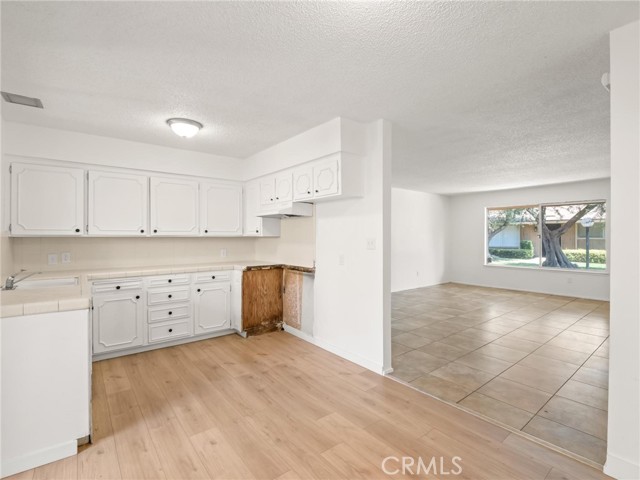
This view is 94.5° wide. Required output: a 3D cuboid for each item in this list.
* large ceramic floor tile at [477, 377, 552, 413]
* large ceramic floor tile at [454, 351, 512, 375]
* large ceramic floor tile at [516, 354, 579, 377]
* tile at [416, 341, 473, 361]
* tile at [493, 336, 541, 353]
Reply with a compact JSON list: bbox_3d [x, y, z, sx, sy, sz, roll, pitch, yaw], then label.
[{"bbox_3d":[1.675,1.313,2.533,0.444,0.010,0.444,0,1,-38],"label":"large ceramic floor tile"},{"bbox_3d":[1.753,1.307,3.161,0.444,0.010,0.444,0,1,-38],"label":"large ceramic floor tile"},{"bbox_3d":[2.381,1.308,3.083,0.444,0.010,0.444,0,1,-38],"label":"large ceramic floor tile"},{"bbox_3d":[1.478,1.304,3.514,0.444,0.010,0.444,0,1,-38],"label":"tile"},{"bbox_3d":[2.460,1.302,3.711,0.444,0.010,0.444,0,1,-38],"label":"tile"}]

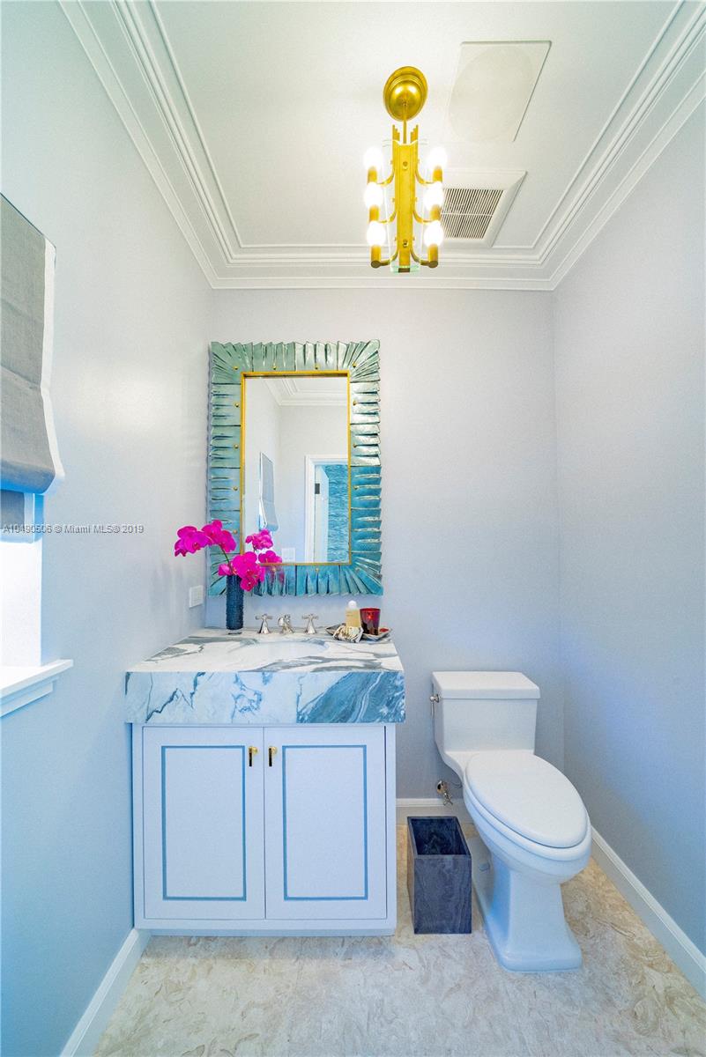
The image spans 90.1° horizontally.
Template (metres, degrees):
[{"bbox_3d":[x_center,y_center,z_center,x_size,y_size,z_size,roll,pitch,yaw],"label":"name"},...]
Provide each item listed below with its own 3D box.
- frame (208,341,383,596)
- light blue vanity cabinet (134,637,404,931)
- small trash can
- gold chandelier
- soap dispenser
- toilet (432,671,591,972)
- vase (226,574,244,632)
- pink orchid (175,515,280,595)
[{"bbox_3d":[-0.263,-0.290,1.651,0.798,1.188,0.053,0,-2,0],"label":"frame"},{"bbox_3d":[-0.270,0.894,1.348,0.854,0.882,0.573,0,-2,0],"label":"light blue vanity cabinet"},{"bbox_3d":[0.298,1.207,1.240,0.180,0.249,0.162,0,-2,0],"label":"small trash can"},{"bbox_3d":[0.144,-0.964,0.980,0.225,0.515,0.165,0,-2,0],"label":"gold chandelier"},{"bbox_3d":[-0.004,0.380,1.521,0.062,0.138,0.050,0,-2,0],"label":"soap dispenser"},{"bbox_3d":[0.568,0.992,1.271,0.412,0.682,0.690,0,-2,0],"label":"toilet"},{"bbox_3d":[-0.529,0.338,1.587,0.078,0.251,0.078,0,-2,0],"label":"vase"},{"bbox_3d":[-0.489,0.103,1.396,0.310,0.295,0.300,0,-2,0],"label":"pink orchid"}]

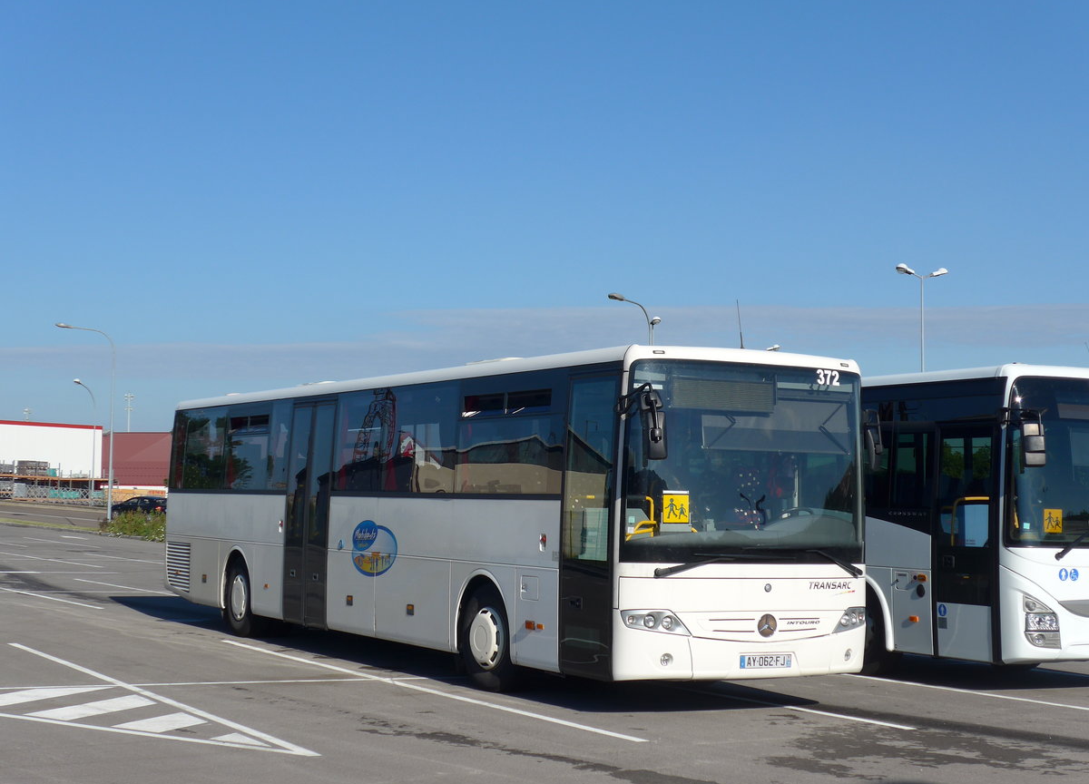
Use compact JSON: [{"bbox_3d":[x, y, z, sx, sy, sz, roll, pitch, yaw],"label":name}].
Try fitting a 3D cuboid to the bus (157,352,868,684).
[{"bbox_3d":[-1.209,1.400,21.070,2.550,3.170,12.870,3,-4,-28],"label":"bus"}]

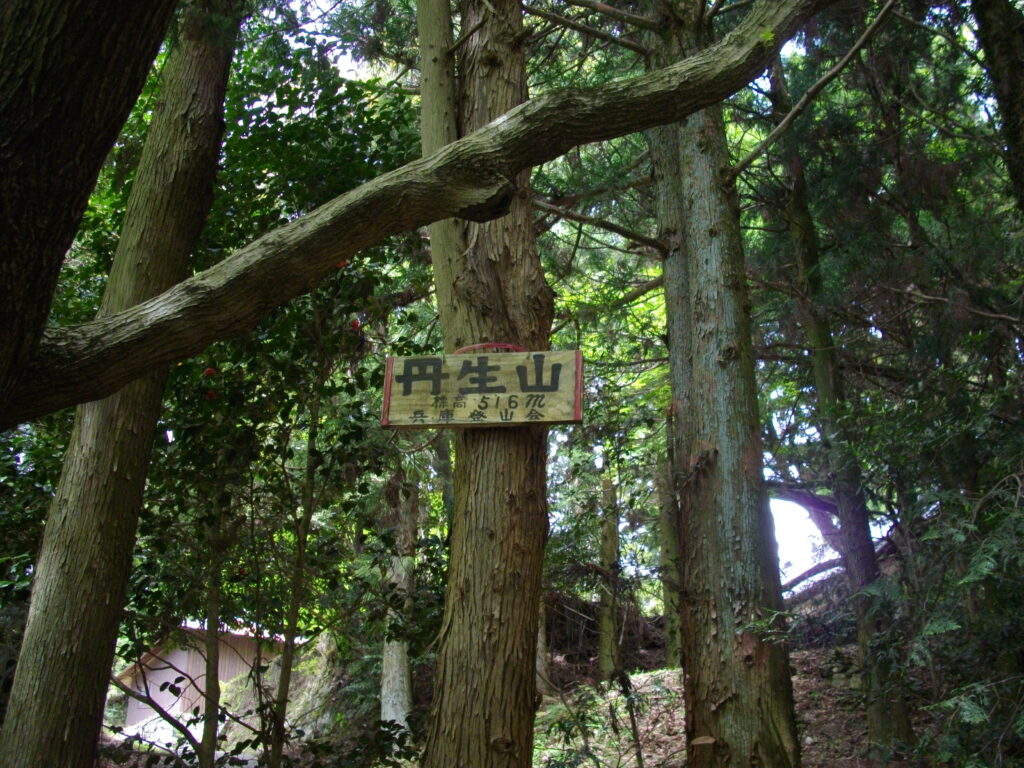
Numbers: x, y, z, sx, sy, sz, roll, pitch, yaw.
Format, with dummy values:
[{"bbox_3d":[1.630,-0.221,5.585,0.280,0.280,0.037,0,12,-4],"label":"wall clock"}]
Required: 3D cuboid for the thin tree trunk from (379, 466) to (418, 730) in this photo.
[{"bbox_3d":[-0.952,1.779,9.318,0.265,2.236,0.265,2,-21,-5],"label":"thin tree trunk"}]

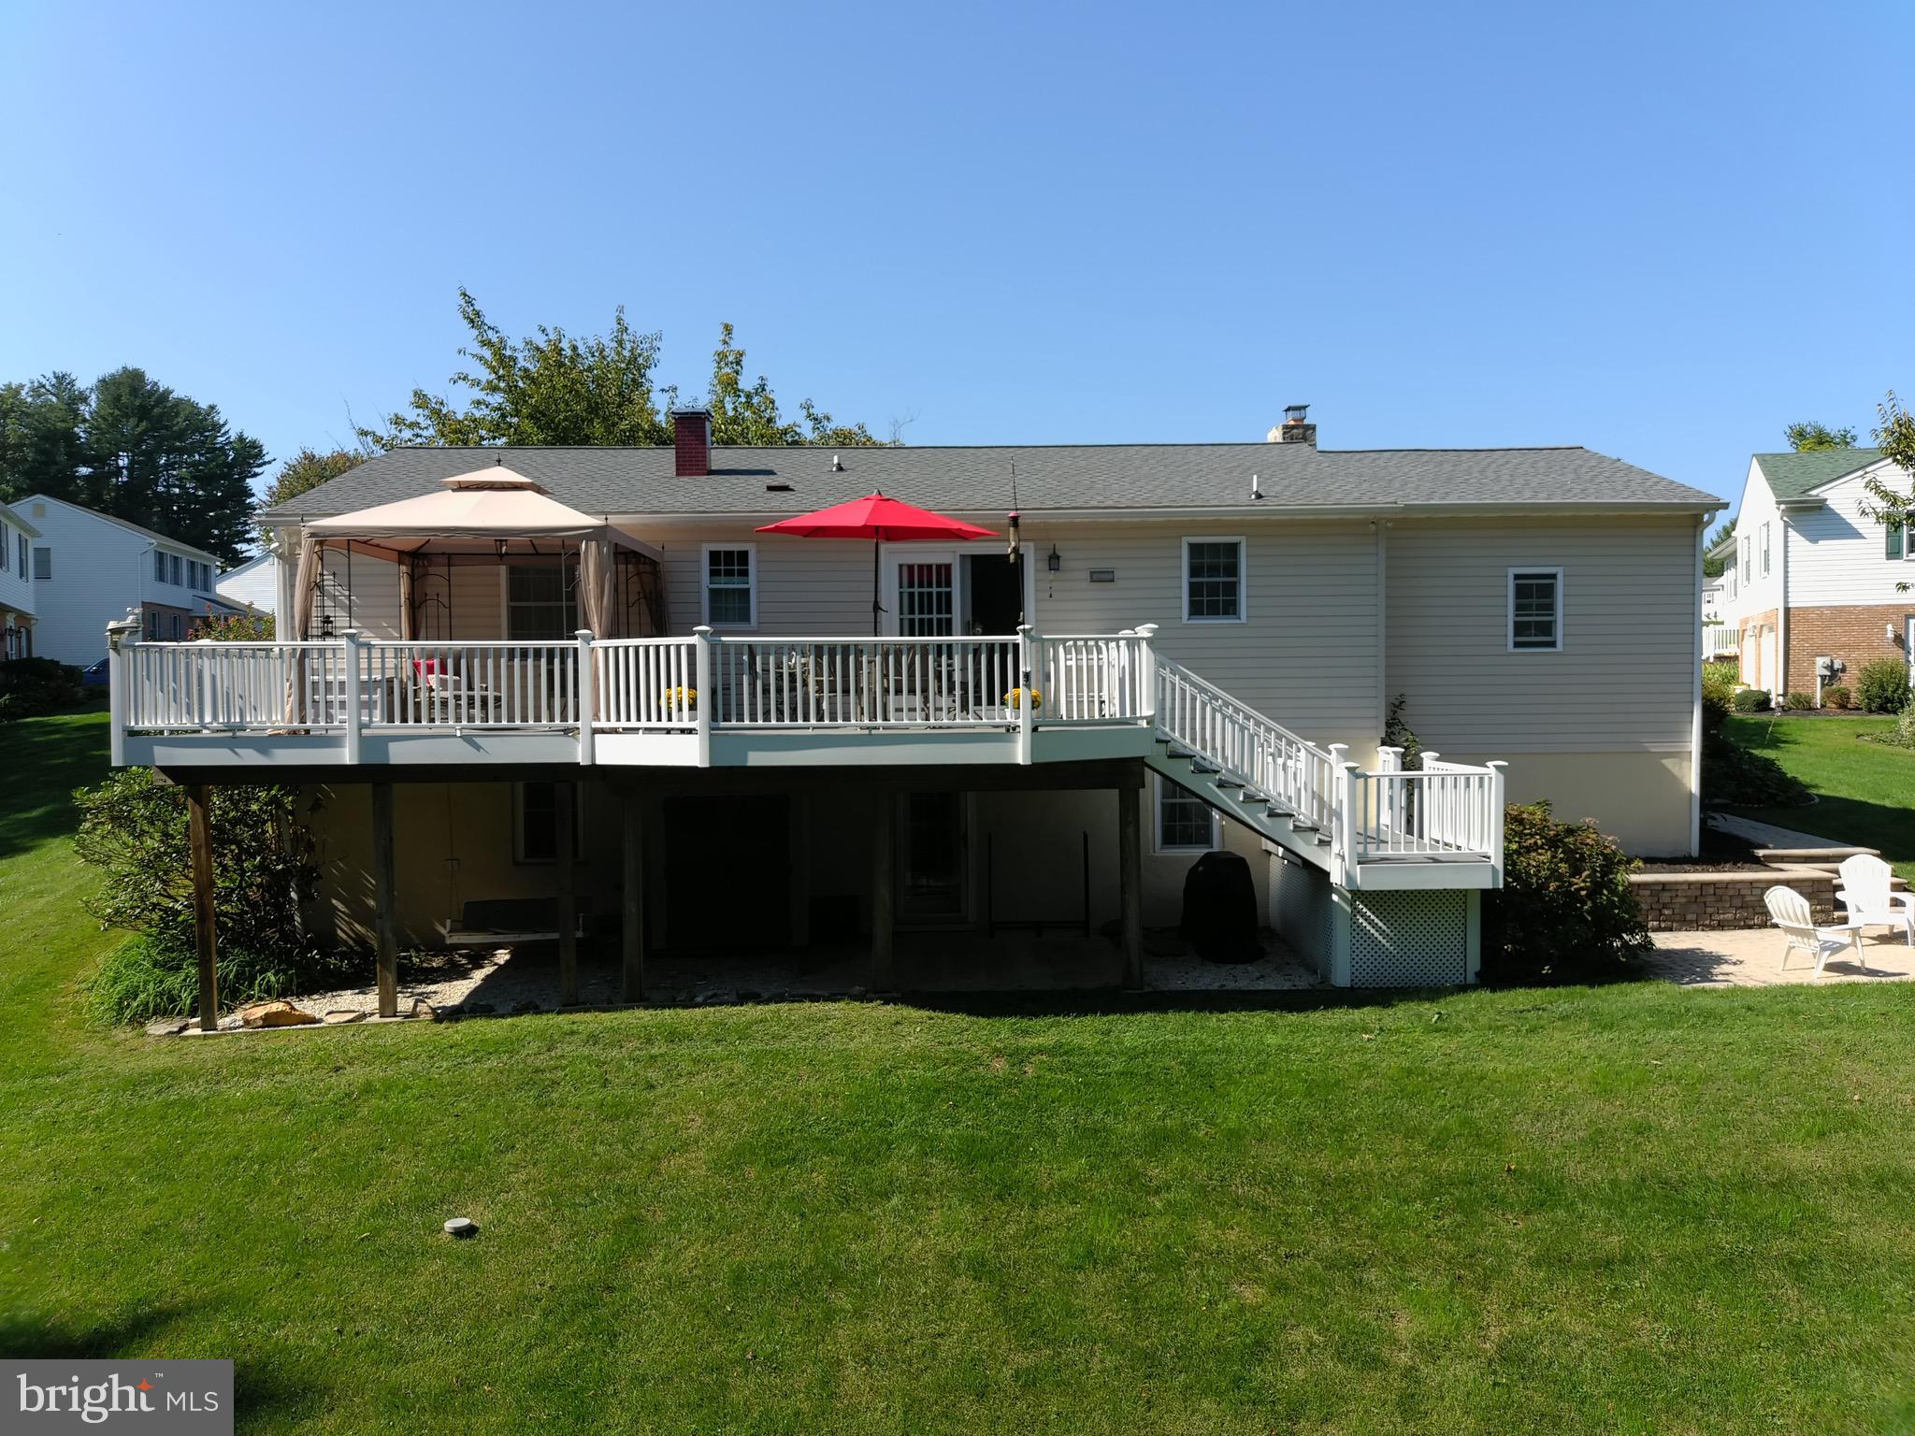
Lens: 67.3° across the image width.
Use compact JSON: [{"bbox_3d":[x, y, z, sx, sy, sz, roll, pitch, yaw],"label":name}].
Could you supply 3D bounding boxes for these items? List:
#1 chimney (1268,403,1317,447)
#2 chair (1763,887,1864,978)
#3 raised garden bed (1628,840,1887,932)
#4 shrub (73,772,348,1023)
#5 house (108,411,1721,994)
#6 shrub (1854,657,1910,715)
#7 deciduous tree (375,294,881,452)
[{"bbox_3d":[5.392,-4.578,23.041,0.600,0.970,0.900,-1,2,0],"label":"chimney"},{"bbox_3d":[9.405,2.291,15.705,0.850,0.940,0.760,-1,2,-22],"label":"chair"},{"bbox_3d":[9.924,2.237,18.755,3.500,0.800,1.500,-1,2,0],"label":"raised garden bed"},{"bbox_3d":[-8.431,1.836,16.280,2.900,2.450,2.600,-1,2,0],"label":"shrub"},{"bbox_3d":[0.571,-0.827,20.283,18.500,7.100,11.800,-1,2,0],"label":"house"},{"bbox_3d":[22.693,-0.821,35.204,1.300,1.320,1.250,-1,2,0],"label":"shrub"},{"bbox_3d":[-7.582,-4.924,32.830,11.600,9.600,10.300,-1,2,0],"label":"deciduous tree"}]

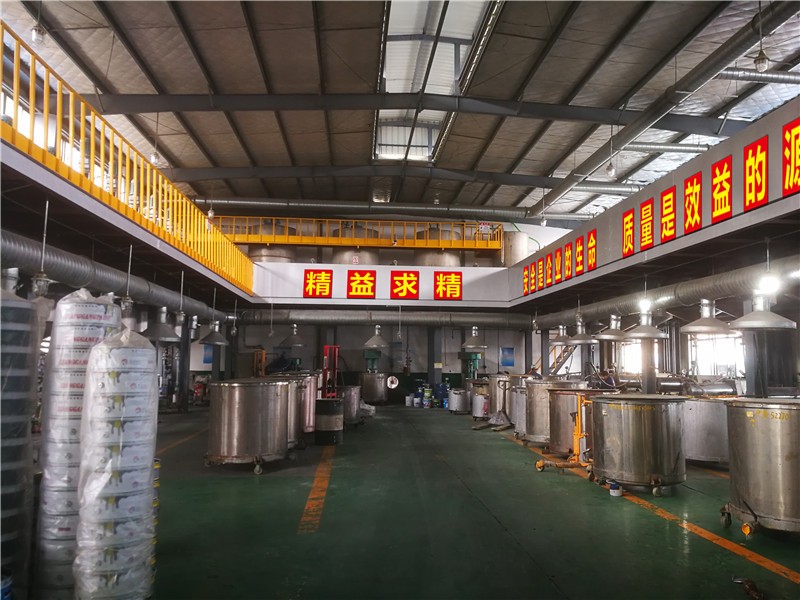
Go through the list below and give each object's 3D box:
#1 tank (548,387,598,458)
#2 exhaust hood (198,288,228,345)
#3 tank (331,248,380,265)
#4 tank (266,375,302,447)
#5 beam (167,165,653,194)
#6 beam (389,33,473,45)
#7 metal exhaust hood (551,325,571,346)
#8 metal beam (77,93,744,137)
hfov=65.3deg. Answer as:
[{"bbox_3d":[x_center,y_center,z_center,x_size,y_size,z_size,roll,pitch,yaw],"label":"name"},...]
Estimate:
[{"bbox_3d":[3.386,2.248,11.522,1.270,1.240,1.270,1,-6,-4],"label":"tank"},{"bbox_3d":[-5.952,0.539,20.000,0.900,1.750,0.900,1,-6,-4],"label":"exhaust hood"},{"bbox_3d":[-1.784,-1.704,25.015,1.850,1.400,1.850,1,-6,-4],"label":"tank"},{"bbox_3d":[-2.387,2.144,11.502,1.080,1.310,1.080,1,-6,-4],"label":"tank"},{"bbox_3d":[0.253,-4.046,20.760,16.200,0.750,0.250,1,-6,-4],"label":"beam"},{"bbox_3d":[0.605,-6.355,15.166,2.250,0.230,0.160,1,-6,-4],"label":"beam"},{"bbox_3d":[5.162,1.119,19.700,0.900,0.670,0.900,1,-6,-4],"label":"metal exhaust hood"},{"bbox_3d":[0.749,-5.318,17.486,19.000,0.980,0.300,1,-6,-4],"label":"metal beam"}]

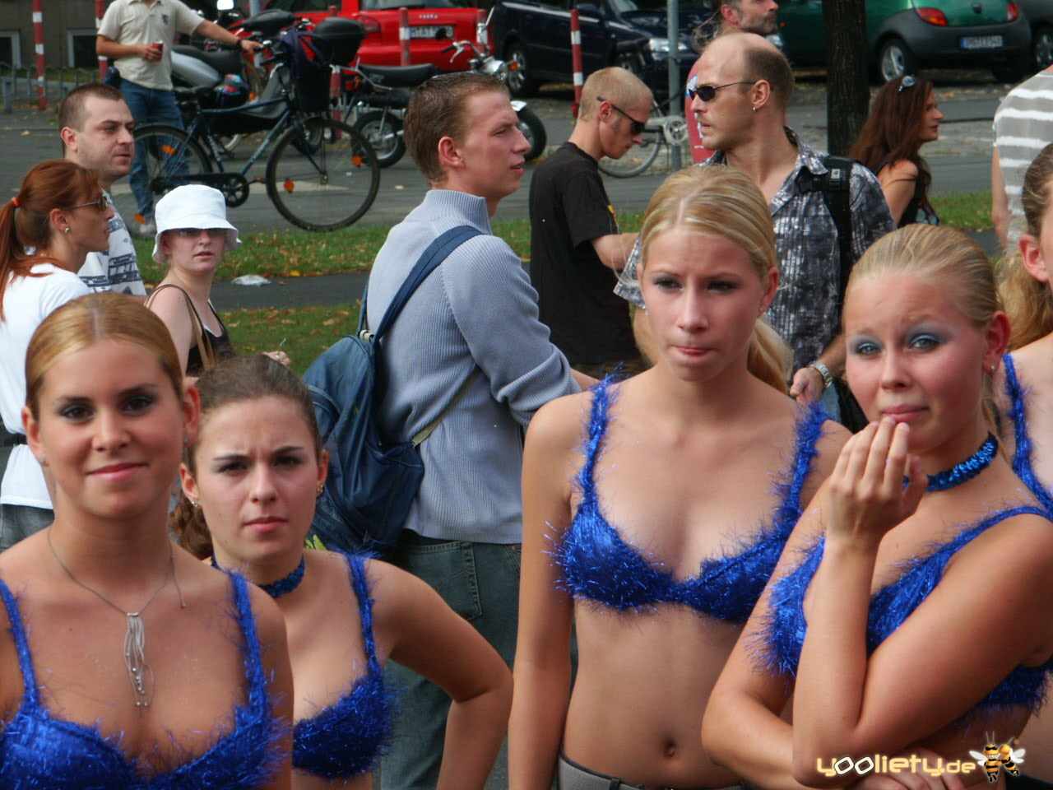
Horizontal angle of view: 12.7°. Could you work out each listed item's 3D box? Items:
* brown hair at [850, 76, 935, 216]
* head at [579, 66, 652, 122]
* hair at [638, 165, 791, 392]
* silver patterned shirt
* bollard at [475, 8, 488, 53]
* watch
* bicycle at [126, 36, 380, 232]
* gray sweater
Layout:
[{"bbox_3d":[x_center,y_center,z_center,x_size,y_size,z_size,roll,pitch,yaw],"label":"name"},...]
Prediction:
[{"bbox_3d":[1.187,-0.808,15.400,0.270,0.440,0.240,-1,6,12],"label":"brown hair"},{"bbox_3d":[0.223,-0.769,12.300,0.185,0.165,0.158,22,2,2],"label":"head"},{"bbox_3d":[0.204,-0.129,5.250,0.170,0.248,0.230,-1,6,15],"label":"hair"},{"bbox_3d":[0.460,-0.272,9.600,0.550,0.570,0.310,-1,6,12],"label":"silver patterned shirt"},{"bbox_3d":[-0.363,-2.763,40.300,0.082,1.020,0.082,-3,6,0],"label":"bollard"},{"bbox_3d":[0.565,-0.036,9.200,0.062,0.058,0.036,24,51,38],"label":"watch"},{"bbox_3d":[-1.744,-1.560,28.700,1.740,1.130,0.580,-3,6,-7],"label":"bicycle"},{"bbox_3d":[-0.102,-0.053,8.830,0.360,0.655,0.480,-6,7,-33],"label":"gray sweater"}]

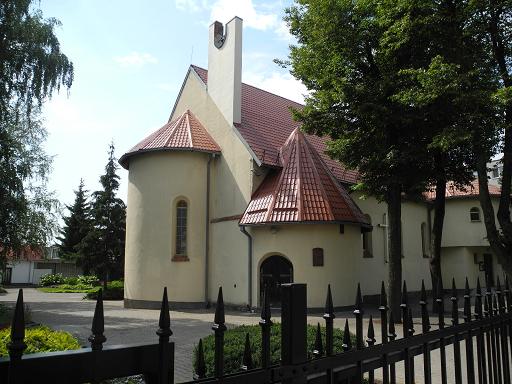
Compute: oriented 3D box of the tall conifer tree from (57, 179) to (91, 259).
[{"bbox_3d":[-16.249,3.511,38.798,4.725,9.735,4.725,0,-9,0],"label":"tall conifer tree"}]

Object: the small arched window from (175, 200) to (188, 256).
[{"bbox_3d":[-3.095,1.504,17.205,0.609,2.325,0.210,1,-9,-6],"label":"small arched window"}]

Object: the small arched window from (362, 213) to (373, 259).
[{"bbox_3d":[6.195,2.473,23.112,0.945,2.445,0.263,9,-13,-43],"label":"small arched window"}]

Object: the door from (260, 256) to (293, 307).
[{"bbox_3d":[0.824,3.608,16.645,1.522,2.006,0.158,-4,-10,24],"label":"door"}]

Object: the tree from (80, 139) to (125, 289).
[{"bbox_3d":[-11.305,1.635,31.657,4.515,11.209,4.515,0,-9,0],"label":"tree"}]

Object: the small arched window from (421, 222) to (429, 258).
[{"bbox_3d":[11.453,3.269,27.981,0.997,2.419,0.263,9,-13,-43],"label":"small arched window"}]

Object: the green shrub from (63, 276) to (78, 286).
[{"bbox_3d":[-15.189,7.328,33.909,1.339,0.881,1.365,0,-9,0],"label":"green shrub"}]

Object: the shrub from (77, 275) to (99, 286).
[{"bbox_3d":[-13.593,7.139,33.408,1.813,1.027,1.575,0,-9,0],"label":"shrub"}]

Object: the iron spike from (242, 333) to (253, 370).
[{"bbox_3d":[-0.034,0.639,1.660,0.043,0.152,0.043,9,-13,-43],"label":"iron spike"}]

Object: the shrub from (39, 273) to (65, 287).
[{"bbox_3d":[-16.757,7.188,33.932,2.176,1.163,1.890,0,-9,0],"label":"shrub"}]

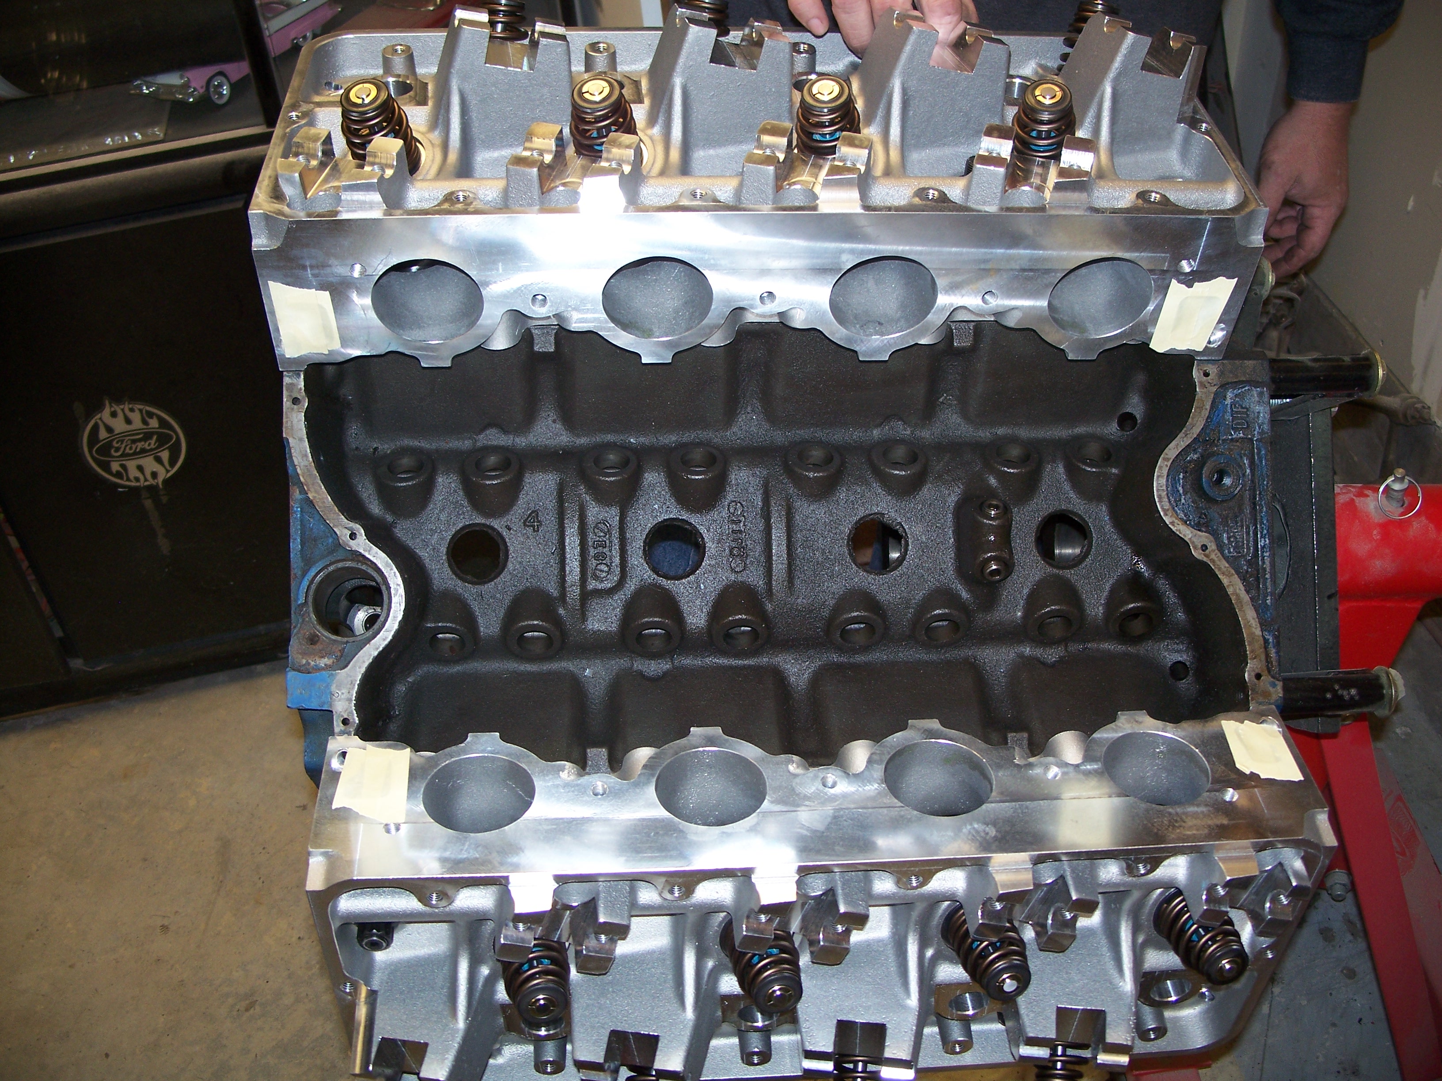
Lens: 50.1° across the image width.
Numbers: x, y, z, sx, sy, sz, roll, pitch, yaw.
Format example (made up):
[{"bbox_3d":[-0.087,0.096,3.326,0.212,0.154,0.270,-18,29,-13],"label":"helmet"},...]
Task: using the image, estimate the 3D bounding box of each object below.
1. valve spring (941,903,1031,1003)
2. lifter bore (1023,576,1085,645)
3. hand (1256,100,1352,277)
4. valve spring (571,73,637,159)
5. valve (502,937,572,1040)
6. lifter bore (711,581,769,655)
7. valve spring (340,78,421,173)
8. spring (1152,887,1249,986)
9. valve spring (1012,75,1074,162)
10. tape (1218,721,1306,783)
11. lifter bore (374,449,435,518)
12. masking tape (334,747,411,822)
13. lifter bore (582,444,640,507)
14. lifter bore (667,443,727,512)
[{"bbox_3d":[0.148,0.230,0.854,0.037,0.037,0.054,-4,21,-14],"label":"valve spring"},{"bbox_3d":[0.203,0.043,0.950,0.036,0.036,0.027,-1,43,-5],"label":"lifter bore"},{"bbox_3d":[0.448,-0.271,1.190,0.075,0.140,0.085,1,38,17],"label":"hand"},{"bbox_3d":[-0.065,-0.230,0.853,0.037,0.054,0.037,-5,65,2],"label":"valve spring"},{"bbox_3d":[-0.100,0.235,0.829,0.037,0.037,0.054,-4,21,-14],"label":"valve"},{"bbox_3d":[0.011,0.048,0.933,0.036,0.036,0.030,-1,43,-5],"label":"lifter bore"},{"bbox_3d":[-0.188,-0.227,0.841,0.037,0.054,0.037,-5,65,2],"label":"valve spring"},{"bbox_3d":[0.271,0.224,0.862,0.036,0.036,0.049,-6,29,-14],"label":"spring"},{"bbox_3d":[0.183,-0.235,0.877,0.037,0.054,0.037,-5,65,2],"label":"valve spring"},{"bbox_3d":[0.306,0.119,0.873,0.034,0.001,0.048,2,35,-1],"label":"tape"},{"bbox_3d":[-0.186,-0.034,0.917,0.036,0.024,0.036,-1,41,-5],"label":"lifter bore"},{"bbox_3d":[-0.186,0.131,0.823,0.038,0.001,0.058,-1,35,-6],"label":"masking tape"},{"bbox_3d":[-0.066,-0.038,0.944,0.037,0.027,0.037,-1,40,-6],"label":"lifter bore"},{"bbox_3d":[-0.014,-0.039,0.934,0.036,0.026,0.036,-1,41,-5],"label":"lifter bore"}]

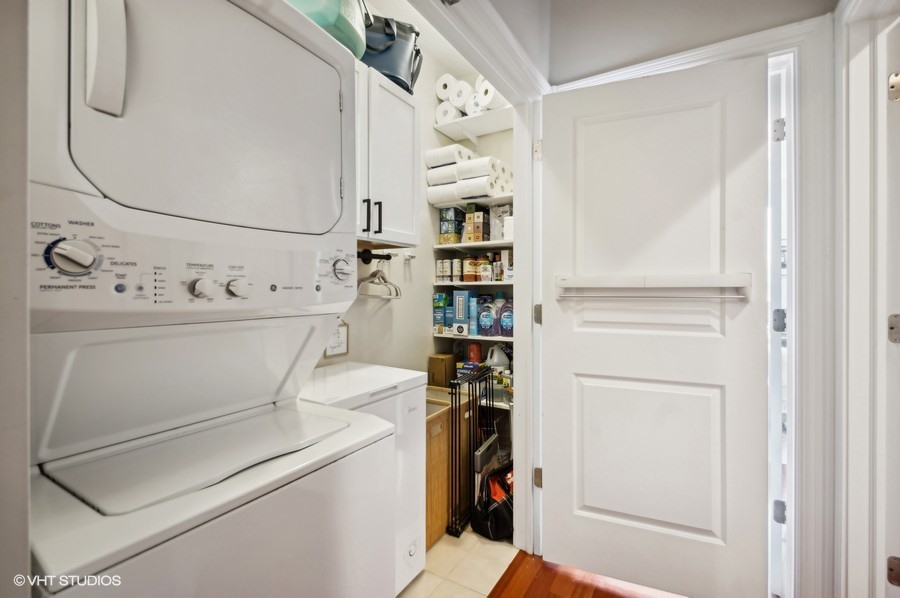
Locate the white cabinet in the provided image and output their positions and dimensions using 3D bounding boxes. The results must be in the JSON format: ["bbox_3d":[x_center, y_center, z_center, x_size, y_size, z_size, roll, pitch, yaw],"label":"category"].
[{"bbox_3d":[-0.496,-0.658,1.728,0.330,0.770,0.750,0,0,32],"label":"white cabinet"}]

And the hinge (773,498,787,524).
[{"bbox_3d":[1.272,0.821,1.445,0.045,0.090,0.014,0,0,27],"label":"hinge"}]

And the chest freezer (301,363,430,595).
[{"bbox_3d":[-0.454,0.736,1.507,0.500,0.850,0.540,0,0,32],"label":"chest freezer"}]

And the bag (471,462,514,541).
[{"bbox_3d":[0.269,0.988,1.951,0.230,0.340,0.320,0,0,32],"label":"bag"}]

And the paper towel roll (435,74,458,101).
[{"bbox_3d":[0.042,-1.458,2.692,0.154,0.154,0.274,0,0,32],"label":"paper towel roll"}]

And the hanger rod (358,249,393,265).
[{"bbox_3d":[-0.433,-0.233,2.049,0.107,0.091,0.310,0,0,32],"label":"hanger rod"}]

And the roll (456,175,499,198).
[{"bbox_3d":[0.177,-0.728,2.439,0.241,0.124,0.124,0,0,32],"label":"roll"}]

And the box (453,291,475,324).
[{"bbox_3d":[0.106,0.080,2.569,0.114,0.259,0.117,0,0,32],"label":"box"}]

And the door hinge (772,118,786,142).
[{"bbox_3d":[1.272,-0.649,1.445,0.045,0.090,0.014,0,0,27],"label":"door hinge"}]

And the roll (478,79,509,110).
[{"bbox_3d":[0.308,-1.322,2.513,0.154,0.154,0.274,0,0,32],"label":"roll"}]

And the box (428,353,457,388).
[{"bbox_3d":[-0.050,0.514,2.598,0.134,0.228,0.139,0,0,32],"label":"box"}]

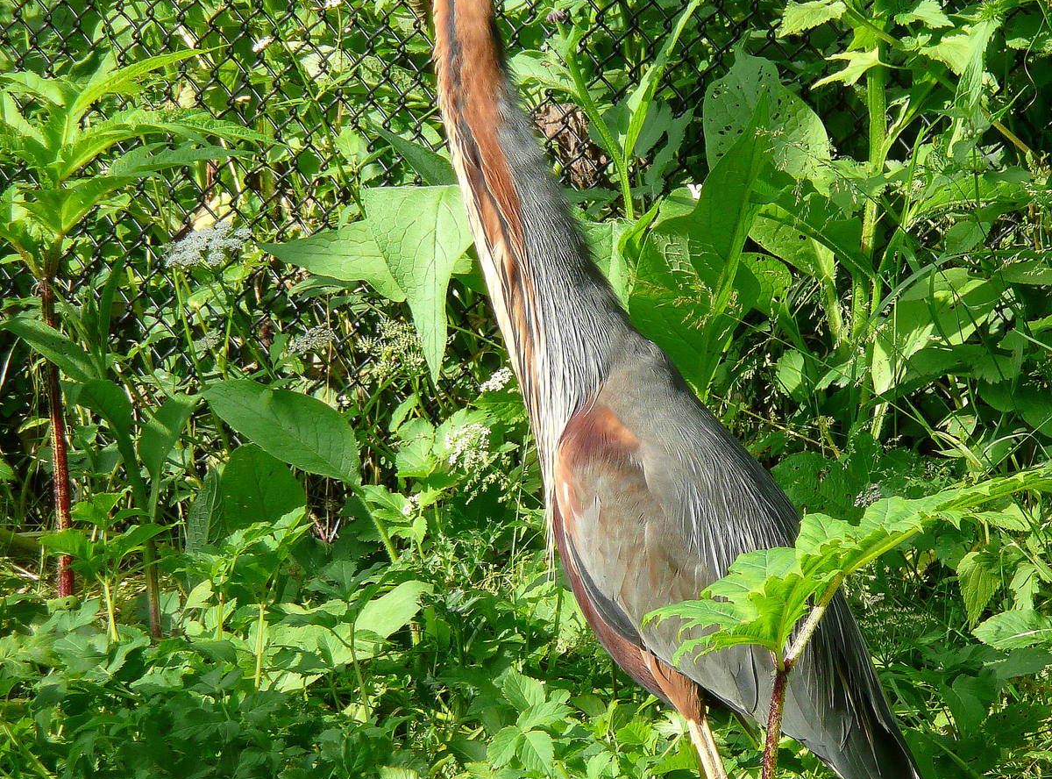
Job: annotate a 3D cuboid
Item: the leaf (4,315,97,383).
[{"bbox_3d":[-0.402,-0.034,9.600,0.092,0.027,0.030,32,31,-6],"label":"leaf"}]

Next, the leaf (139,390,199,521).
[{"bbox_3d":[-0.296,0.055,9.400,0.038,0.110,0.030,22,3,16],"label":"leaf"}]

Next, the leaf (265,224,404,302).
[{"bbox_3d":[-0.144,-0.097,8.650,0.112,0.060,0.050,-1,8,0],"label":"leaf"}]

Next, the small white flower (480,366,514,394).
[{"bbox_3d":[-0.025,-0.008,9.600,0.032,0.019,0.029,-18,18,0],"label":"small white flower"}]

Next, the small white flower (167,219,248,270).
[{"bbox_3d":[-0.280,-0.127,9.950,0.075,0.022,0.066,-8,24,0],"label":"small white flower"}]

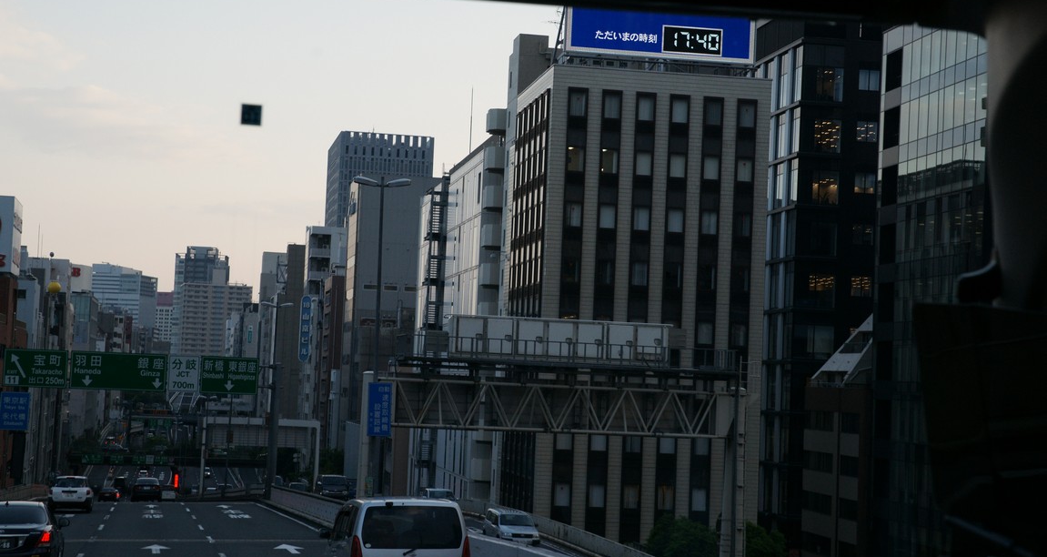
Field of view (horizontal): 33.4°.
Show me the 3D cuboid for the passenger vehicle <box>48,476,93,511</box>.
[{"bbox_3d":[-18.976,9.061,73.518,1.695,1.500,4.400,2,-6,-12],"label":"passenger vehicle"}]

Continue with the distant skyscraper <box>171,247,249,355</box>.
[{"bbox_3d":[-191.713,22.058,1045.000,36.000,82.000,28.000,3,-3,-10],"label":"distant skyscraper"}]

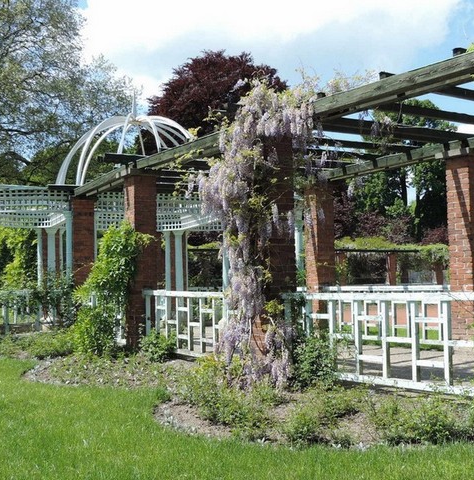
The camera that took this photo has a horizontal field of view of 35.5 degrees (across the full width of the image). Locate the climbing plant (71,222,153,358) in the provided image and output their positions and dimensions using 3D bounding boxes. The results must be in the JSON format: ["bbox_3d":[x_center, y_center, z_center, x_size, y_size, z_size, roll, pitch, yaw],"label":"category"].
[{"bbox_3d":[-1.975,0.744,11.729,1.170,2.040,0.900,-1,-4,0],"label":"climbing plant"}]

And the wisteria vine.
[{"bbox_3d":[0.227,-0.075,8.172,1.230,3.290,1.050,-1,-4,0],"label":"wisteria vine"}]

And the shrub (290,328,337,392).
[{"bbox_3d":[0.795,1.229,7.585,0.450,0.570,0.430,-1,-4,0],"label":"shrub"}]

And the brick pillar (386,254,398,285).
[{"bbox_3d":[8.295,1.974,39.446,0.380,2.680,0.380,1,-4,-28],"label":"brick pillar"}]

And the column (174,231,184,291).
[{"bbox_3d":[-1.530,0.958,19.782,0.260,2.470,0.260,0,-4,-15],"label":"column"}]

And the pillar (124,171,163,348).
[{"bbox_3d":[-1.529,0.332,11.755,0.375,2.730,0.375,1,-4,-32],"label":"pillar"}]

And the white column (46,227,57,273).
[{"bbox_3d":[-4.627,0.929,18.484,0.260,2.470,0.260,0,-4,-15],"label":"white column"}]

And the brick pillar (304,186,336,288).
[{"bbox_3d":[1.489,0.374,13.302,0.375,2.700,0.375,1,-4,-32],"label":"brick pillar"}]

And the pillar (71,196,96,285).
[{"bbox_3d":[-2.983,0.531,14.400,0.375,2.690,0.375,1,-4,-24],"label":"pillar"}]

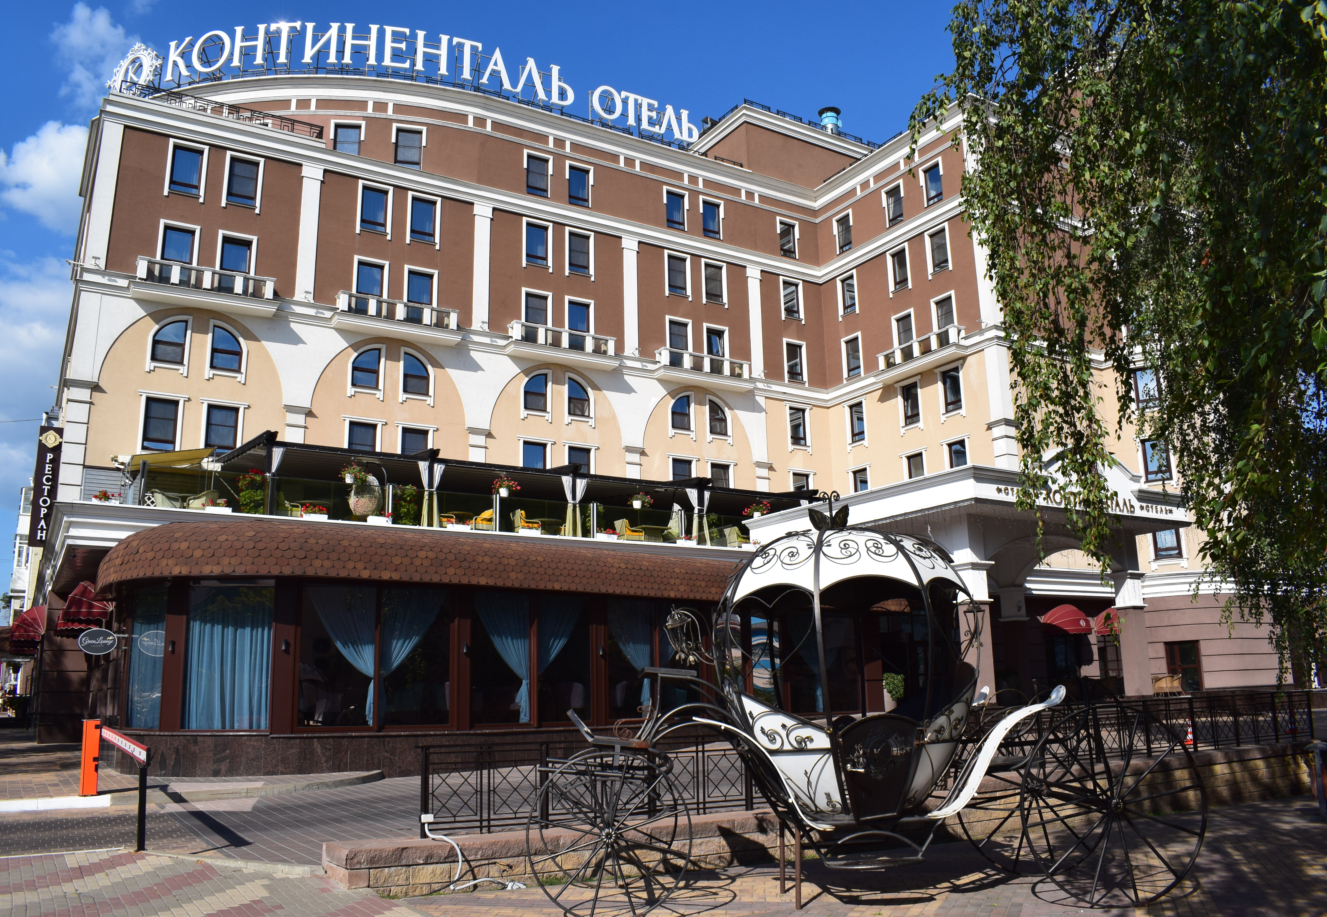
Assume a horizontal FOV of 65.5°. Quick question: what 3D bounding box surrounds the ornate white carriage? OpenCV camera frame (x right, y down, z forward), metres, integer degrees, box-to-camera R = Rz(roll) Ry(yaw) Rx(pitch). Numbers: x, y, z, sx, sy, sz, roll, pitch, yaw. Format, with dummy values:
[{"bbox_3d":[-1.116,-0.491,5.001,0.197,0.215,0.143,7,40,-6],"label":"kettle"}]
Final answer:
[{"bbox_3d":[1.448,1.951,8.624,5.000,3.200,1.700,0,-14,-3],"label":"ornate white carriage"}]

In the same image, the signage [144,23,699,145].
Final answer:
[{"bbox_3d":[-9.198,-16.679,44.845,23.445,2.000,3.386,3,-14,-16],"label":"signage"}]

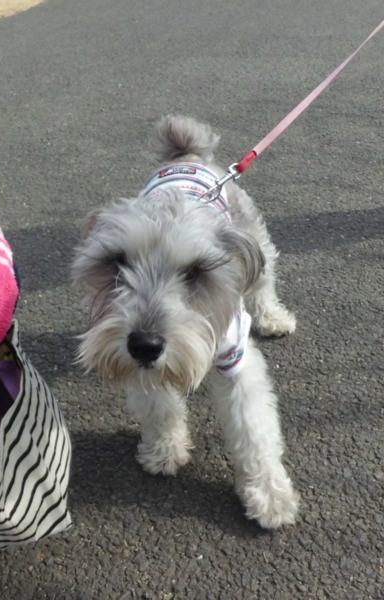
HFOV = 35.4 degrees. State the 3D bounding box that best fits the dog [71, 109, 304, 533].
[{"bbox_3d":[0.025,-0.012,0.875,0.250,0.420,0.550,4,33,6],"label":"dog"}]

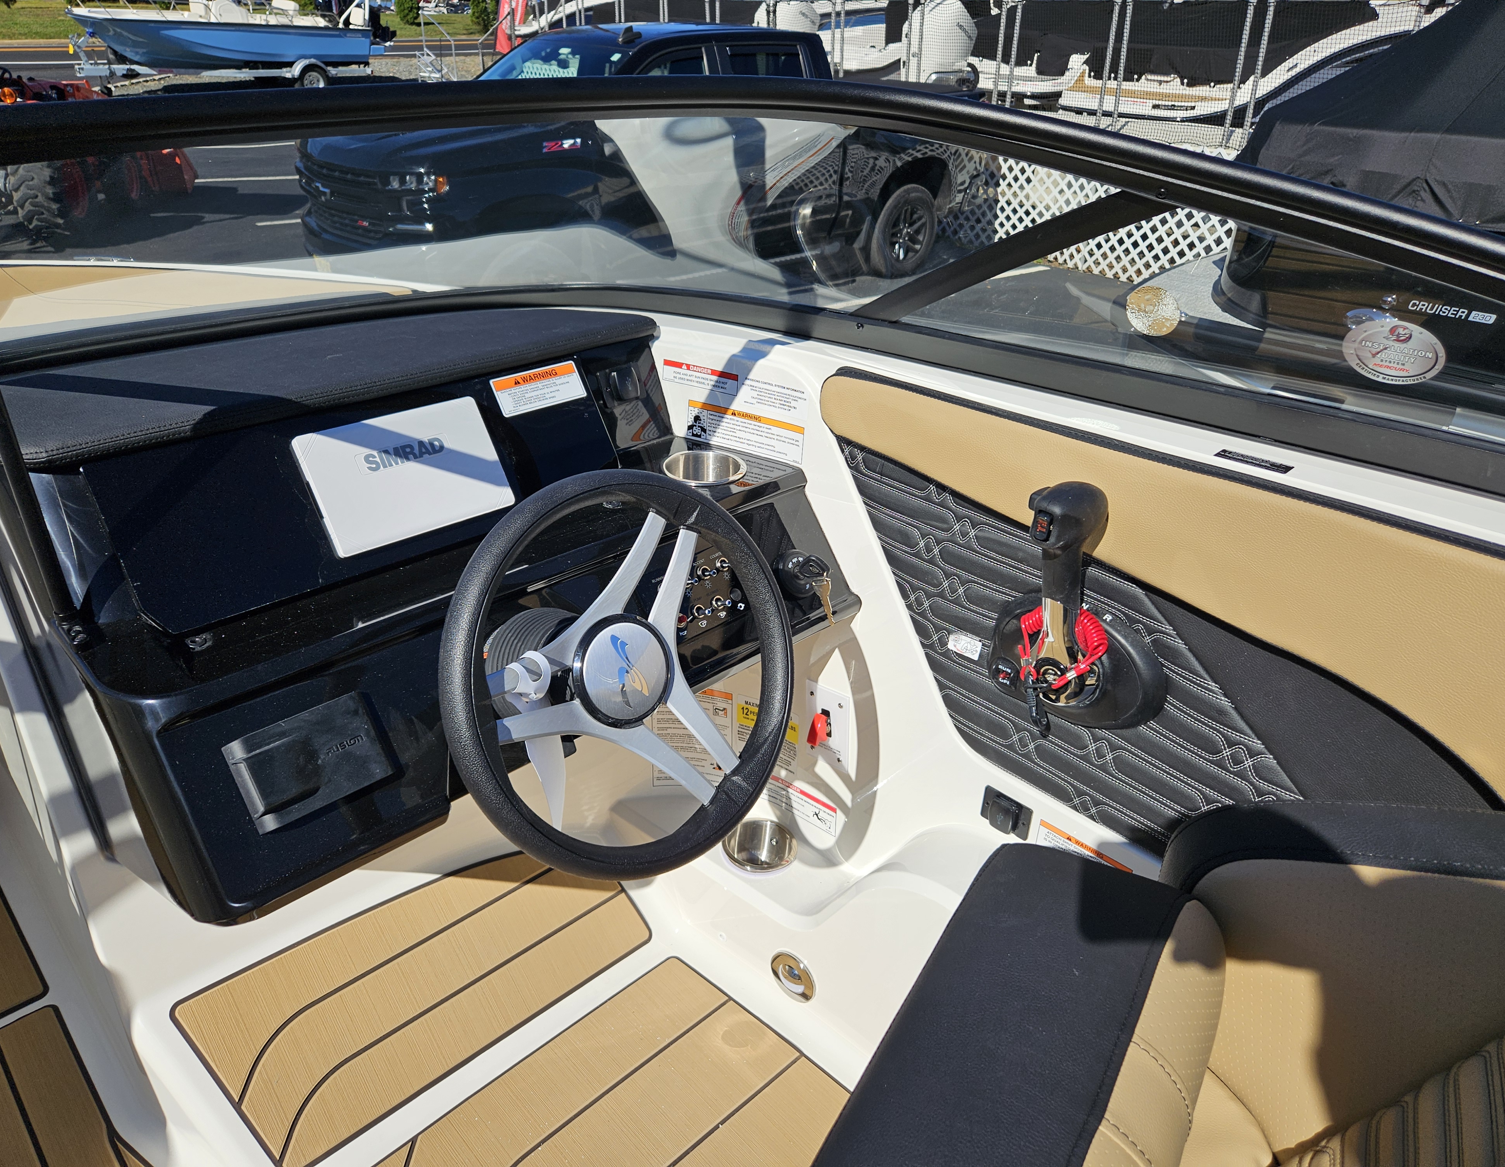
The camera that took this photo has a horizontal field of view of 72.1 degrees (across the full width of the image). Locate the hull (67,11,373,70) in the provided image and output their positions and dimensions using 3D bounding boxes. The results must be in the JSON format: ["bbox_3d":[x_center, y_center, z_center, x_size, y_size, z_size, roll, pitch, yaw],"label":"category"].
[{"bbox_3d":[-10.464,-10.922,20.712,5.500,1.080,2.150,-9,31,-14],"label":"hull"}]

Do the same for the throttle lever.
[{"bbox_3d":[0.320,-0.012,1.050,0.075,0.195,0.060,-24,37,-34],"label":"throttle lever"}]

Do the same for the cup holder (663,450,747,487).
[{"bbox_3d":[-0.057,-0.108,1.287,0.102,0.085,0.102,-1,30,0],"label":"cup holder"}]

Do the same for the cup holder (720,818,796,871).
[{"bbox_3d":[0.011,0.388,1.415,0.102,0.085,0.102,-1,30,0],"label":"cup holder"}]

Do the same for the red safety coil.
[{"bbox_3d":[0.320,0.066,1.070,0.055,0.070,0.090,-24,37,-34],"label":"red safety coil"}]

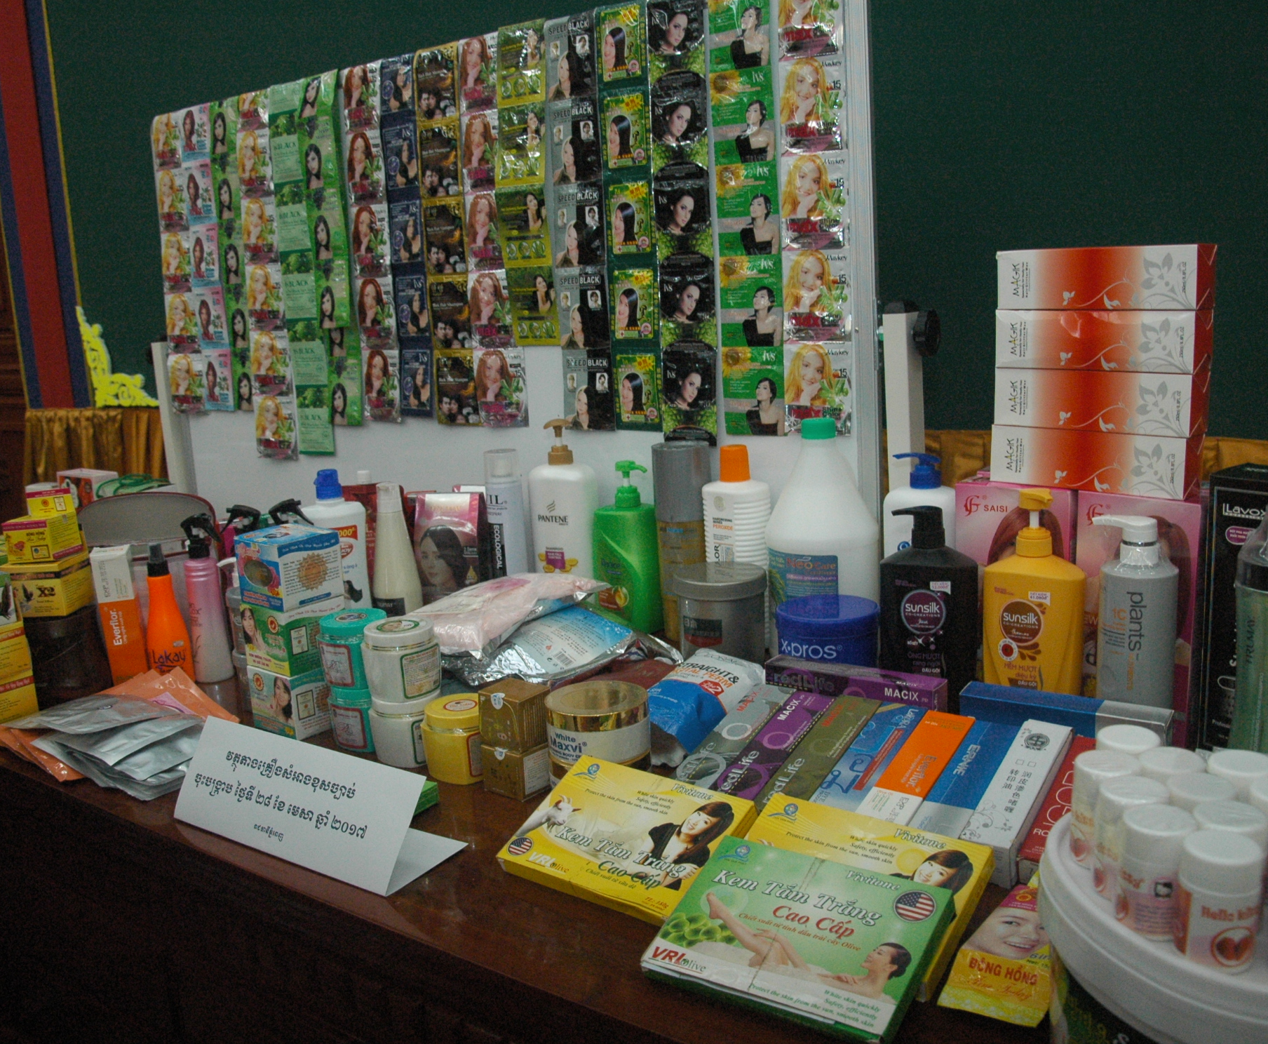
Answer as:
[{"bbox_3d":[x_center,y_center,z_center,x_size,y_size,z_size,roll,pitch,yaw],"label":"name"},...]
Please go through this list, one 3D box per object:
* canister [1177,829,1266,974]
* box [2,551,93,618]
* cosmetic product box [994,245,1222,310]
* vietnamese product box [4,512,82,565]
[{"bbox_3d":[0.318,0.206,0.640,0.043,0.065,0.043,-2,12,6],"label":"canister"},{"bbox_3d":[-0.732,0.079,1.472,0.073,0.064,0.073,-1,11,2],"label":"box"},{"bbox_3d":[0.480,-0.249,1.208,0.043,0.061,0.209,-14,17,-41],"label":"cosmetic product box"},{"bbox_3d":[-0.743,0.019,1.480,0.058,0.050,0.065,-1,11,5],"label":"vietnamese product box"}]

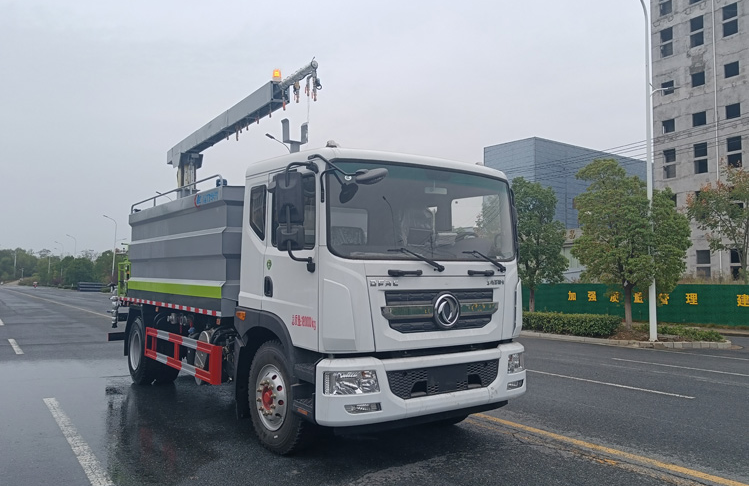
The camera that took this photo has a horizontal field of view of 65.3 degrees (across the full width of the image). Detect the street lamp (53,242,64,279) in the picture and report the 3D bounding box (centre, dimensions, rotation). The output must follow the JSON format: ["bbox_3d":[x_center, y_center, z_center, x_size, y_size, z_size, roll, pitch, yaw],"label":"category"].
[{"bbox_3d":[-66.934,4.498,124.000,2.200,9.630,0.400,3,-5,-34],"label":"street lamp"}]

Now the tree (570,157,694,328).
[{"bbox_3d":[8.137,0.016,18.500,3.500,5.400,3.500,3,-5,-34],"label":"tree"}]

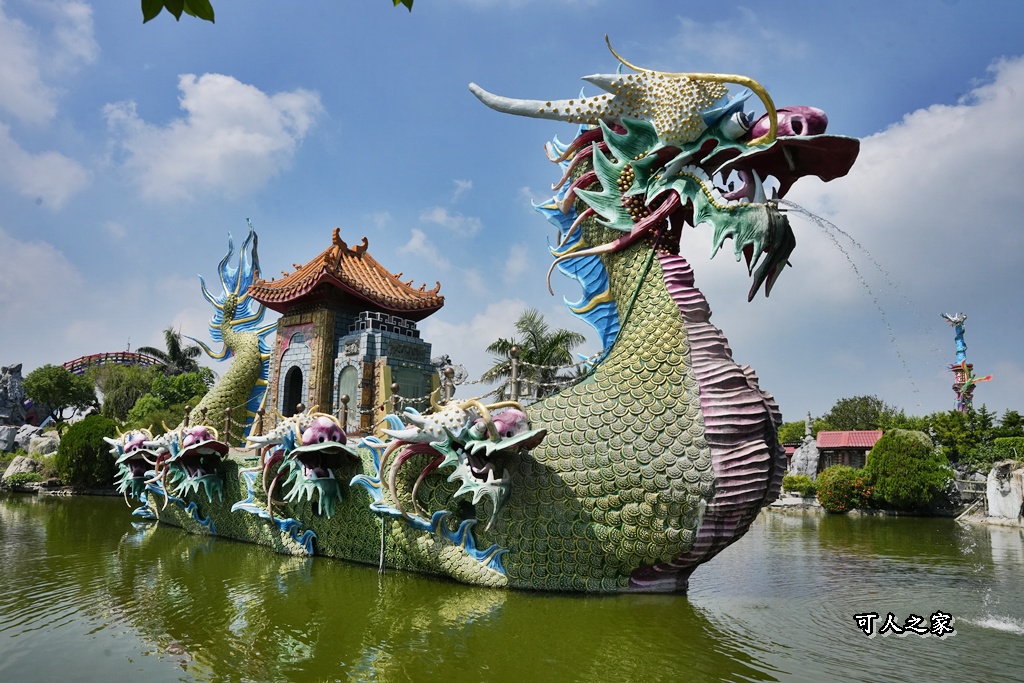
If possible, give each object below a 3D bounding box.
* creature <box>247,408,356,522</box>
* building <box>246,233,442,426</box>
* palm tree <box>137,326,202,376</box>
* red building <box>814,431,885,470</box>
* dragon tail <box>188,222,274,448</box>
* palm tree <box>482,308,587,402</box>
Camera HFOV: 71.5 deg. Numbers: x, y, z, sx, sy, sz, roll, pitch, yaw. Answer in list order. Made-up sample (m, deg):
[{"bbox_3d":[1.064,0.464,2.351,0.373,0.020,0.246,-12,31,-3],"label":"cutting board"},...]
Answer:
[{"bbox_3d":[-4.304,2.539,14.682,1.600,2.150,2.100,9,-13,-42],"label":"creature"},{"bbox_3d":[-4.350,-0.060,18.725,4.200,5.600,4.000,-7,-12,37],"label":"building"},{"bbox_3d":[-25.348,4.453,51.990,4.700,11.300,4.700,5,-11,-26],"label":"palm tree"},{"bbox_3d":[16.800,5.918,35.511,3.400,2.884,2.600,-4,-11,25],"label":"red building"},{"bbox_3d":[-8.550,0.057,21.799,2.500,6.900,1.600,-7,-12,37],"label":"dragon tail"},{"bbox_3d":[1.247,2.996,39.051,5.600,9.832,5.600,0,-10,0],"label":"palm tree"}]

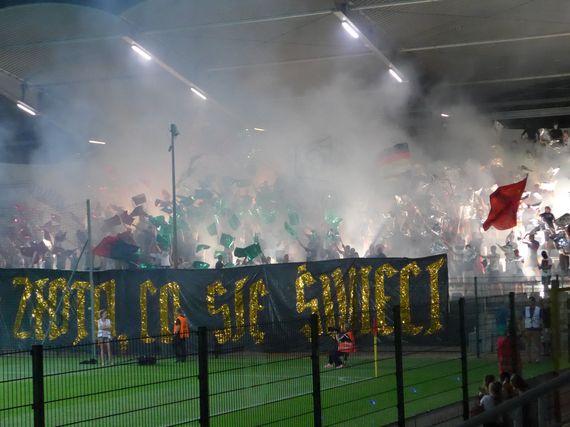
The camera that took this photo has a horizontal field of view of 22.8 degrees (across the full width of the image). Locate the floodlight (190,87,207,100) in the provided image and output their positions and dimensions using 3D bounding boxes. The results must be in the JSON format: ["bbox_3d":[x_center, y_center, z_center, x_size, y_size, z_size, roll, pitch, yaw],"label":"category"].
[{"bbox_3d":[-4.079,-5.663,66.909,0.200,0.150,1.500,-3,-17,26],"label":"floodlight"}]

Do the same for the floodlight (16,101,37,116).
[{"bbox_3d":[-13.028,-5.246,71.270,0.200,0.150,1.500,-3,-17,26],"label":"floodlight"}]

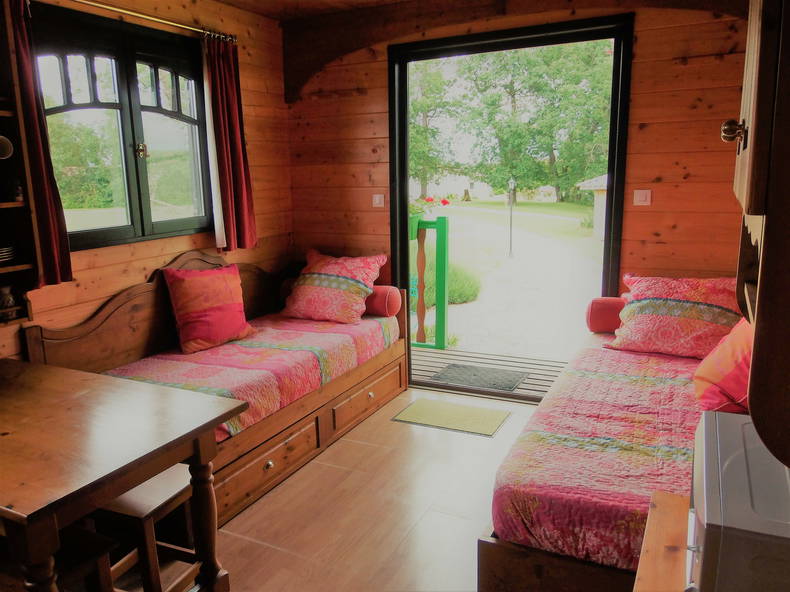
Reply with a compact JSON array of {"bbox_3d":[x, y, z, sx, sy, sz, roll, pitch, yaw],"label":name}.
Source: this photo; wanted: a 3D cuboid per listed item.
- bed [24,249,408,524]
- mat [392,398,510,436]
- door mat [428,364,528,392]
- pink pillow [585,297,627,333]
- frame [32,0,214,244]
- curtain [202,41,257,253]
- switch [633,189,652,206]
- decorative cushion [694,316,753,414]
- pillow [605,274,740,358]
[{"bbox_3d":[-0.770,0.274,3.271,0.910,1.020,1.960,5,13,27],"label":"bed"},{"bbox_3d":[0.344,0.711,3.537,0.600,0.010,0.375,5,13,27],"label":"mat"},{"bbox_3d":[0.622,0.581,4.302,0.600,0.015,0.380,5,13,27],"label":"door mat"},{"bbox_3d":[1.368,0.124,3.125,0.680,0.195,0.195,5,13,27],"label":"pink pillow"},{"bbox_3d":[-1.332,-0.822,2.999,0.080,1.080,1.020,5,13,27],"label":"frame"},{"bbox_3d":[-0.987,-0.882,3.534,0.100,1.230,0.320,5,13,27],"label":"curtain"},{"bbox_3d":[1.307,-0.517,3.133,0.080,0.080,0.015,5,13,27],"label":"switch"},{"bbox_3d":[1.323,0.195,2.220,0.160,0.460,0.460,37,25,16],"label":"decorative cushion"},{"bbox_3d":[1.389,0.089,2.940,0.580,0.500,0.170,5,-30,27],"label":"pillow"}]

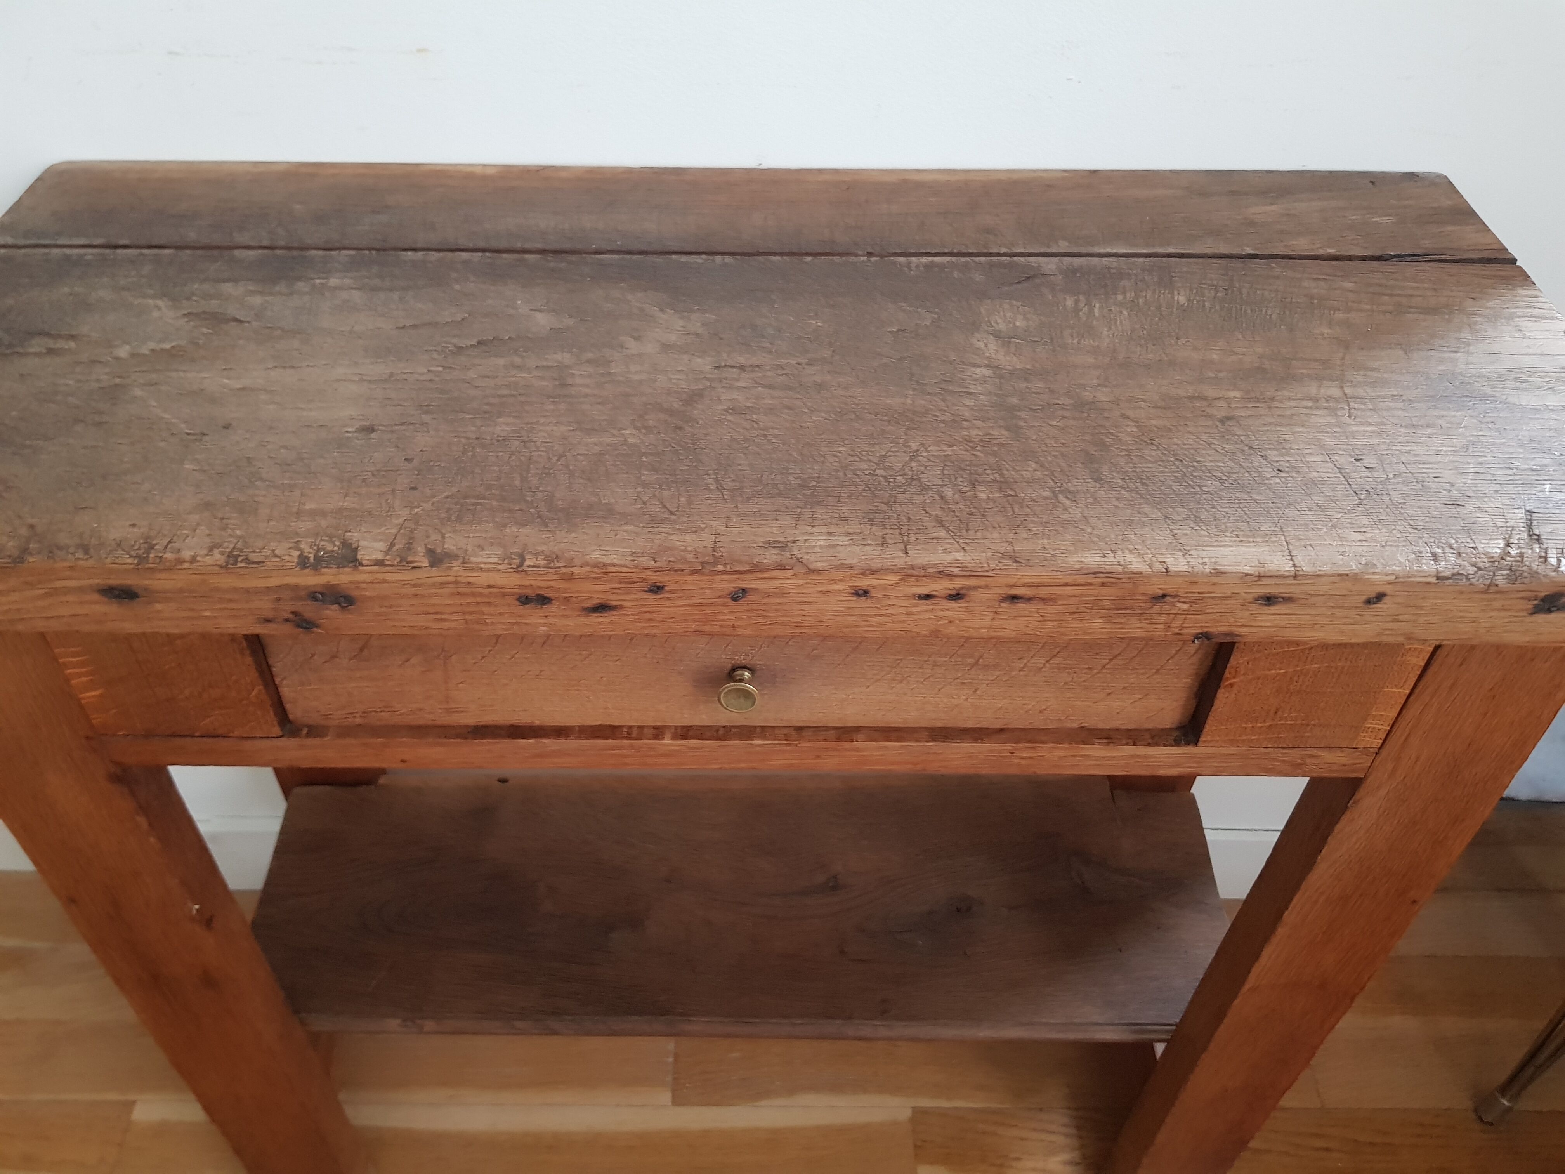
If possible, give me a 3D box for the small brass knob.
[{"bbox_3d":[-0.019,0.044,0.521,0.018,0.019,0.016,1,45,0],"label":"small brass knob"}]

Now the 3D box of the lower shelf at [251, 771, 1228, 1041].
[{"bbox_3d":[-0.031,0.236,0.938,0.750,0.025,0.242,1,45,0],"label":"lower shelf"}]

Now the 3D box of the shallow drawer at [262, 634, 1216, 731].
[{"bbox_3d":[-0.019,-0.046,0.607,0.422,0.085,0.233,1,45,0],"label":"shallow drawer"}]

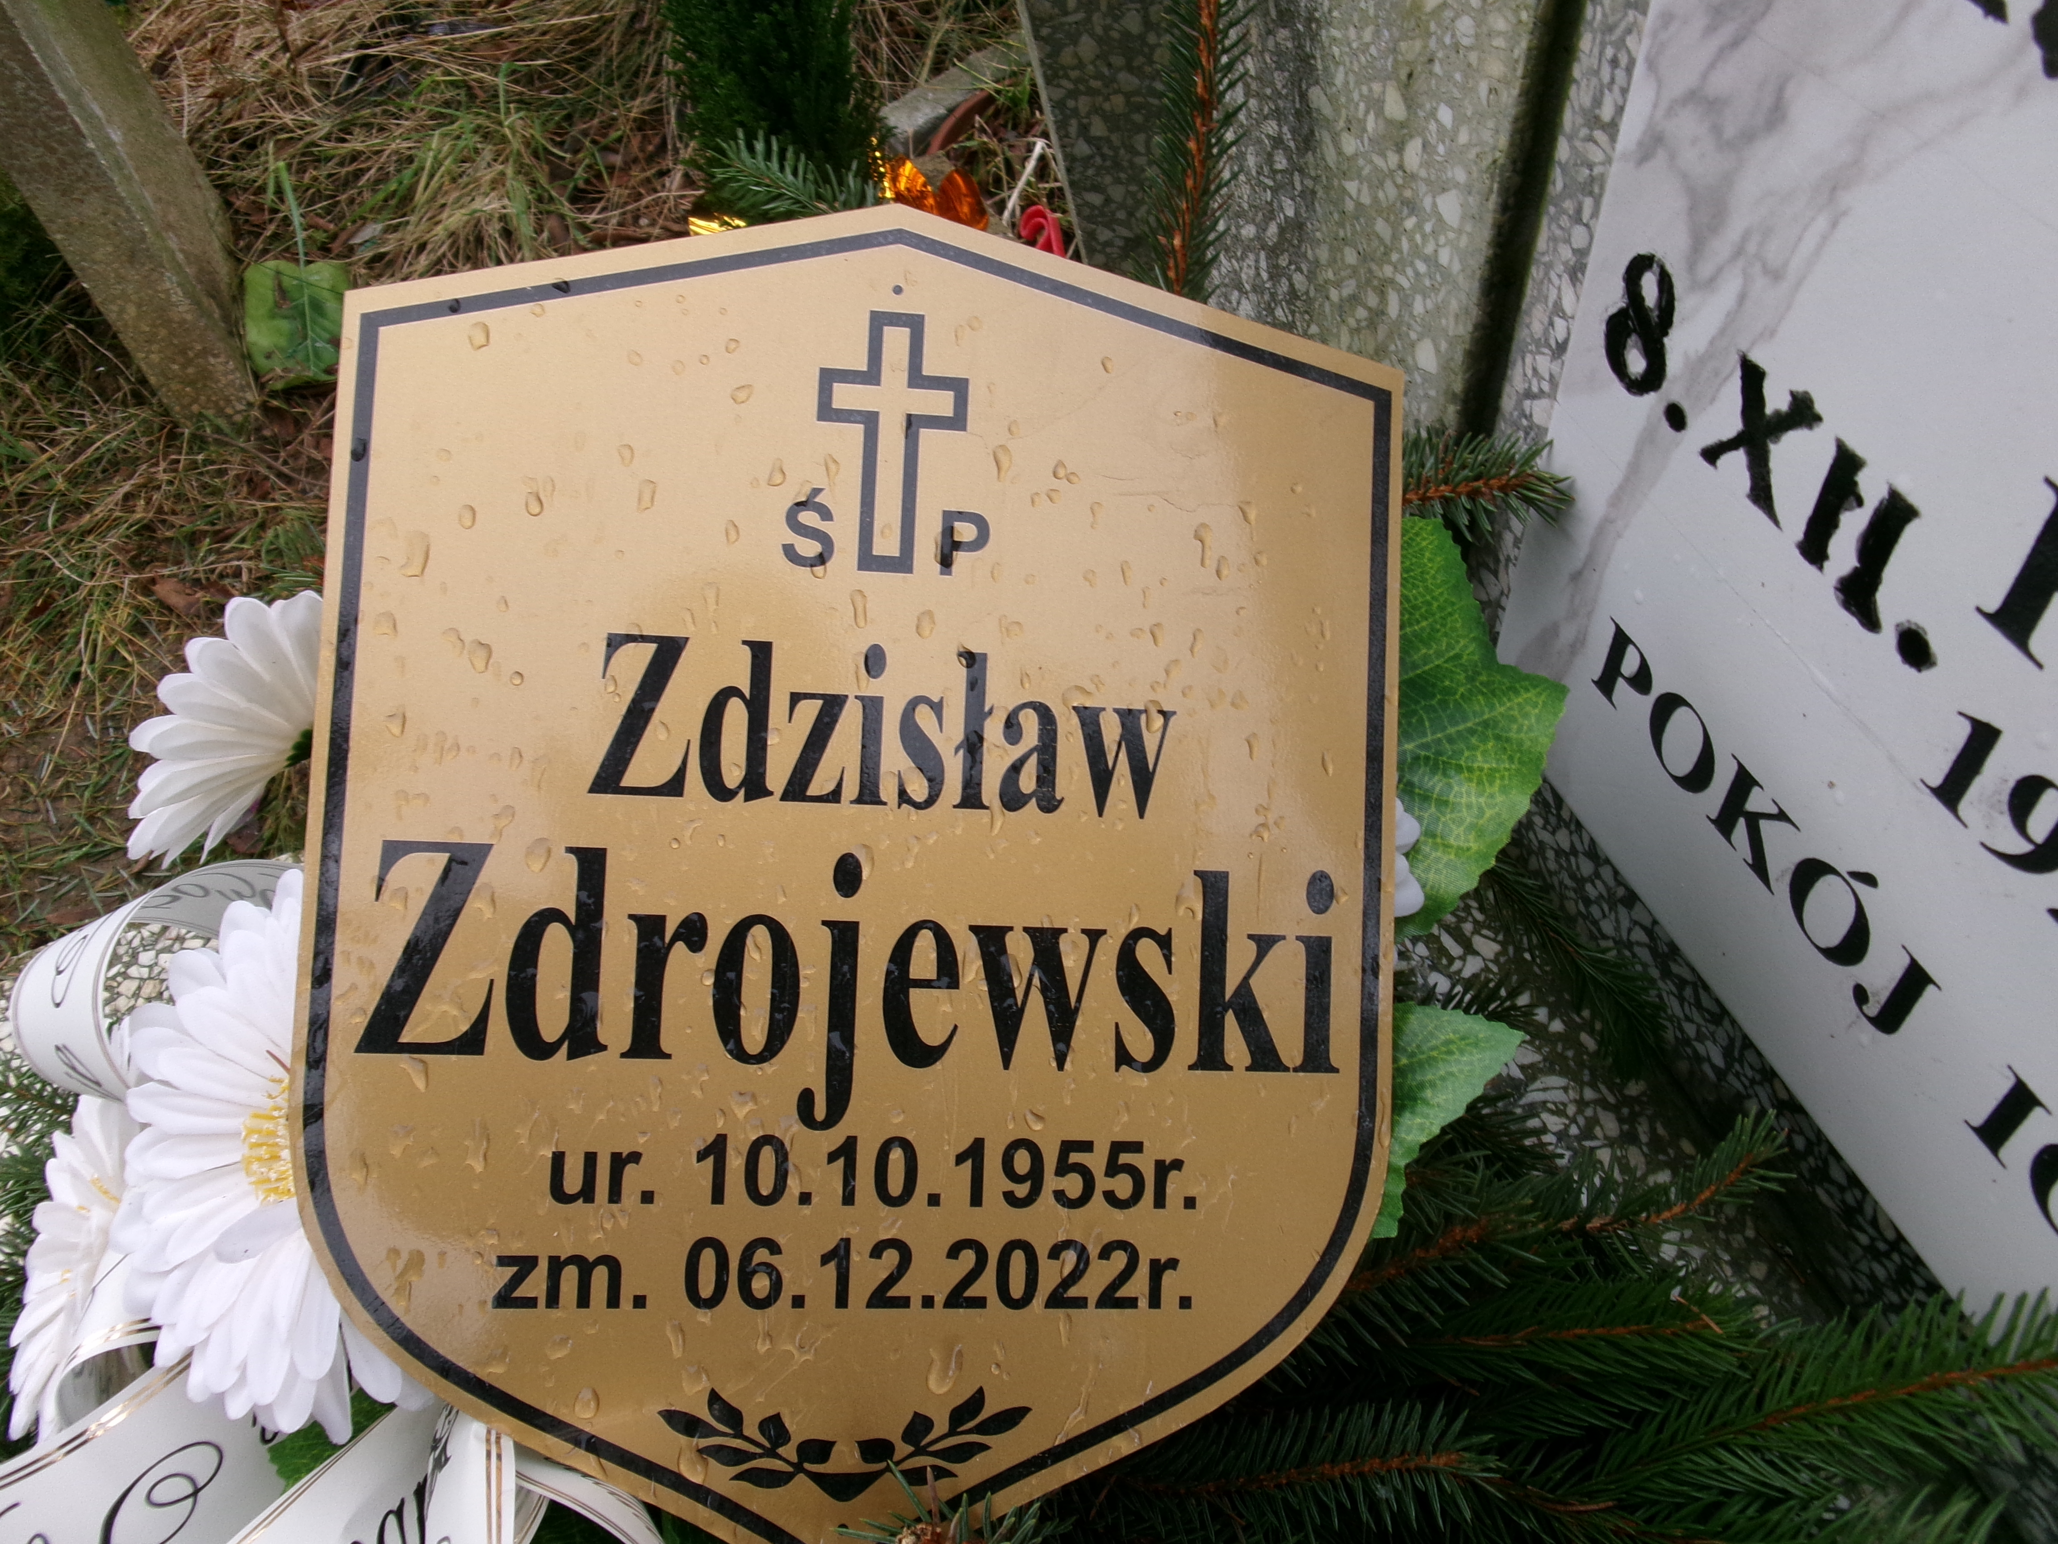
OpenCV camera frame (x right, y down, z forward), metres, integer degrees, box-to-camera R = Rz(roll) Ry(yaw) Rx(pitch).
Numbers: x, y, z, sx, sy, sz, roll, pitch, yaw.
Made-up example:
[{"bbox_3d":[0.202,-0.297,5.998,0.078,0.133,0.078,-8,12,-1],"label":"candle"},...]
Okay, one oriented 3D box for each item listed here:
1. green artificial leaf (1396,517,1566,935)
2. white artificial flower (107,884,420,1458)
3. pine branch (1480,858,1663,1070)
[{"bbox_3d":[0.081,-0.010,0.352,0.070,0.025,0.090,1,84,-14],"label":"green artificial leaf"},{"bbox_3d":[-0.141,0.074,0.325,0.112,0.040,0.114,22,102,22],"label":"white artificial flower"},{"bbox_3d":[0.136,0.048,0.420,0.028,0.085,0.042,-8,44,50],"label":"pine branch"}]

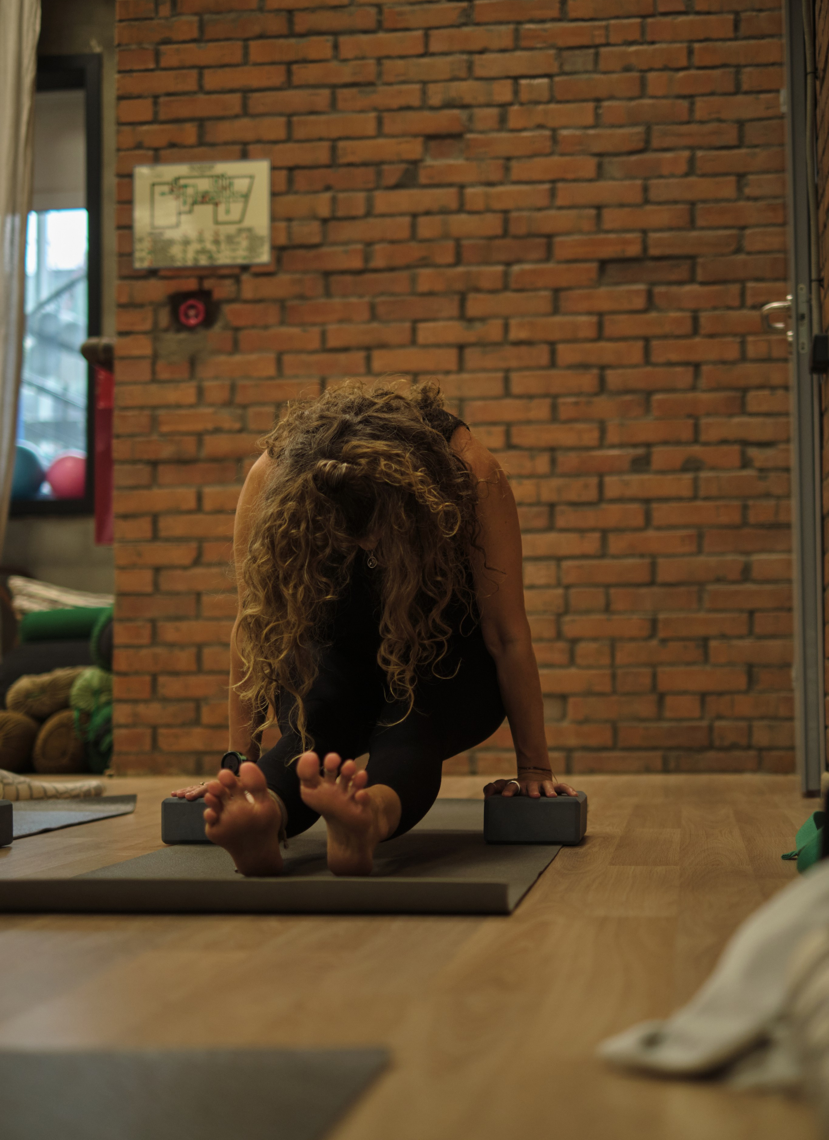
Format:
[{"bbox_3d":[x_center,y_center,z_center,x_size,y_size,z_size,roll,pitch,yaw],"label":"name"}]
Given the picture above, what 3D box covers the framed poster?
[{"bbox_3d":[-0.609,-1.016,5.237,0.400,0.300,0.020,-1,-4,7],"label":"framed poster"}]

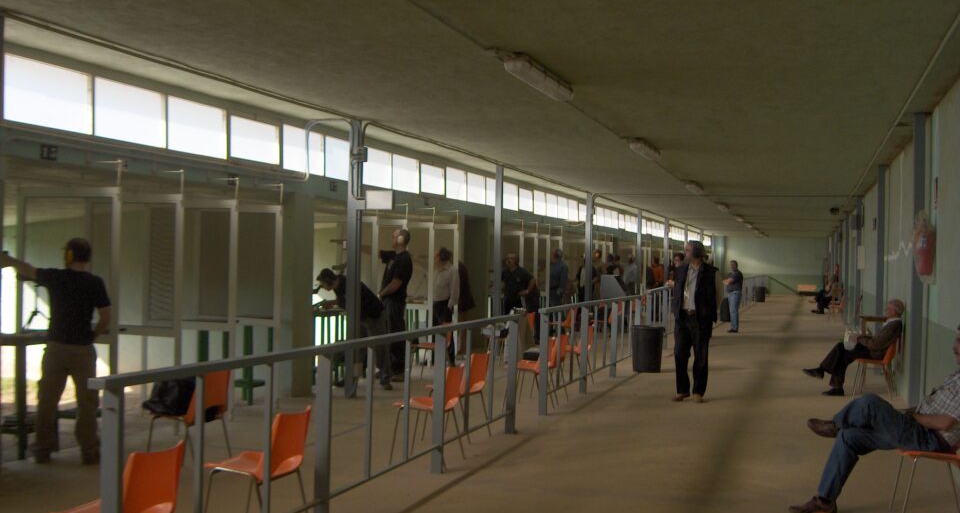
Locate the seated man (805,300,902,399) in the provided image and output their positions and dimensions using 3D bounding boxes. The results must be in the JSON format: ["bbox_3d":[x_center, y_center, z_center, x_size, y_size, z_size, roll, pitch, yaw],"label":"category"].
[{"bbox_3d":[4.537,1.103,13.139,1.170,1.180,0.550,1,0,17],"label":"seated man"}]

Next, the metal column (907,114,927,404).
[{"bbox_3d":[4.231,0.161,10.474,0.120,3.070,0.120,1,0,17],"label":"metal column"}]

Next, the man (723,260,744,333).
[{"bbox_3d":[5.969,0.919,25.473,0.380,1.700,0.500,1,0,-22],"label":"man"}]

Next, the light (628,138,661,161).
[{"bbox_3d":[2.147,-1.369,13.989,0.170,0.100,1.570,1,0,17],"label":"light"}]

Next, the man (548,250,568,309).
[{"bbox_3d":[1.522,0.756,21.298,0.360,1.800,0.480,1,0,23],"label":"man"}]

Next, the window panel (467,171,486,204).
[{"bbox_3d":[-0.048,-1.124,18.130,0.060,0.480,1.000,1,0,17],"label":"window panel"}]

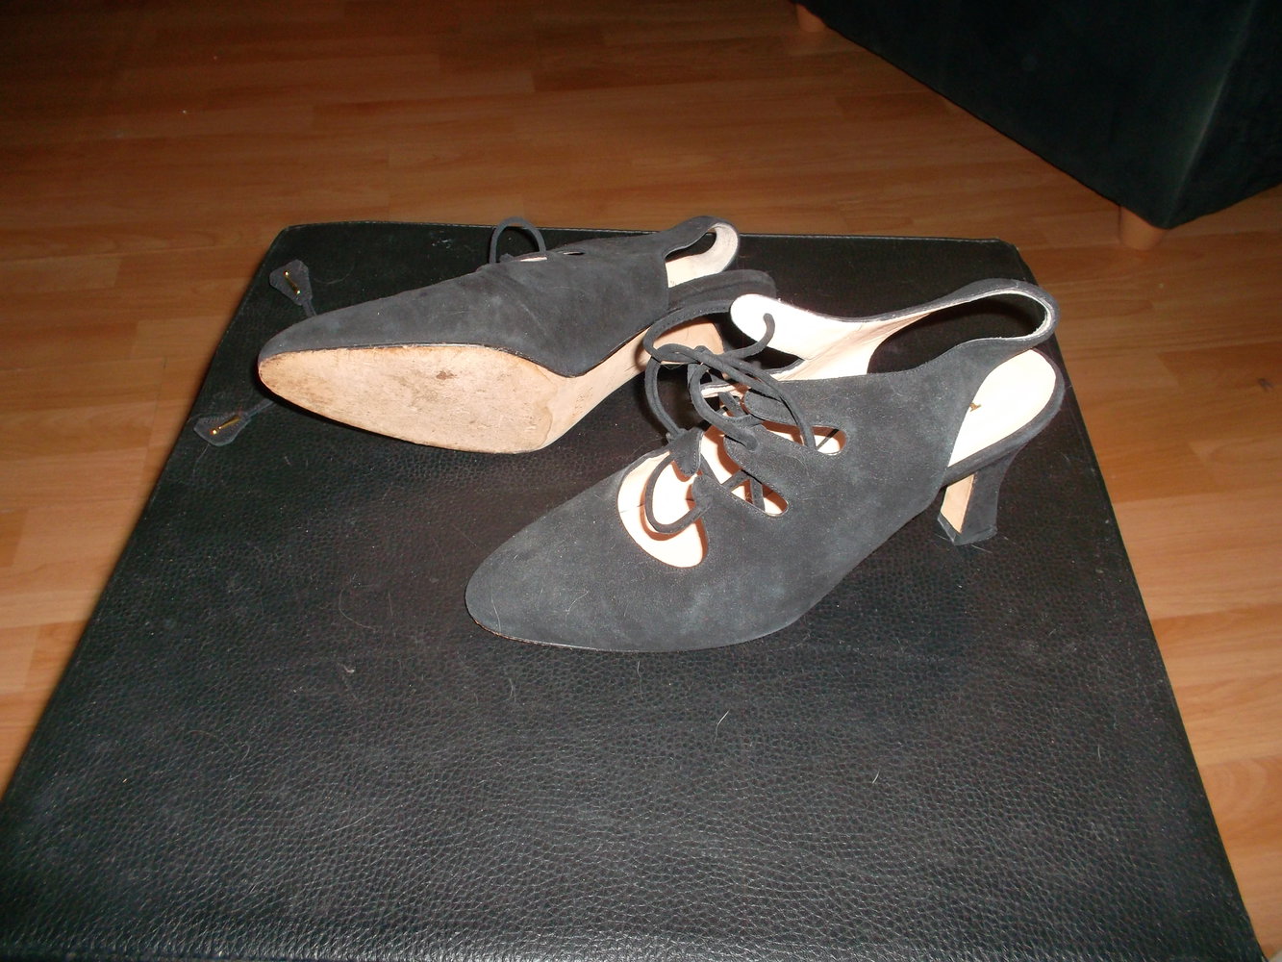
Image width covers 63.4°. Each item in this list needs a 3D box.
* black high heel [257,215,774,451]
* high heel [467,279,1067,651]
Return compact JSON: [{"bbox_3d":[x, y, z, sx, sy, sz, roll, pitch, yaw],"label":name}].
[{"bbox_3d":[-0.054,-0.089,0.512,0.243,0.077,0.132,4,53,-1],"label":"black high heel"},{"bbox_3d":[0.049,-0.004,0.407,0.243,0.135,0.078,-9,51,-9],"label":"high heel"}]

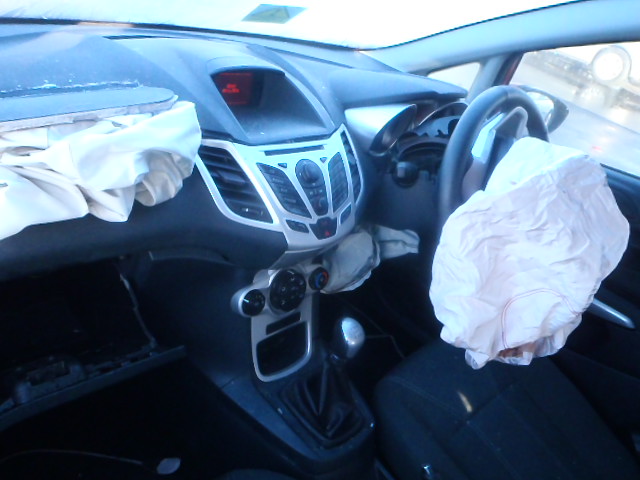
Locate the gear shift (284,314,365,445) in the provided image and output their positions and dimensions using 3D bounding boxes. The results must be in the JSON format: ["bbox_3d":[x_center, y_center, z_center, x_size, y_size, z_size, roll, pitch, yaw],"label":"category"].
[{"bbox_3d":[0.022,0.200,0.814,0.104,0.209,0.125,-16,41,-42],"label":"gear shift"}]

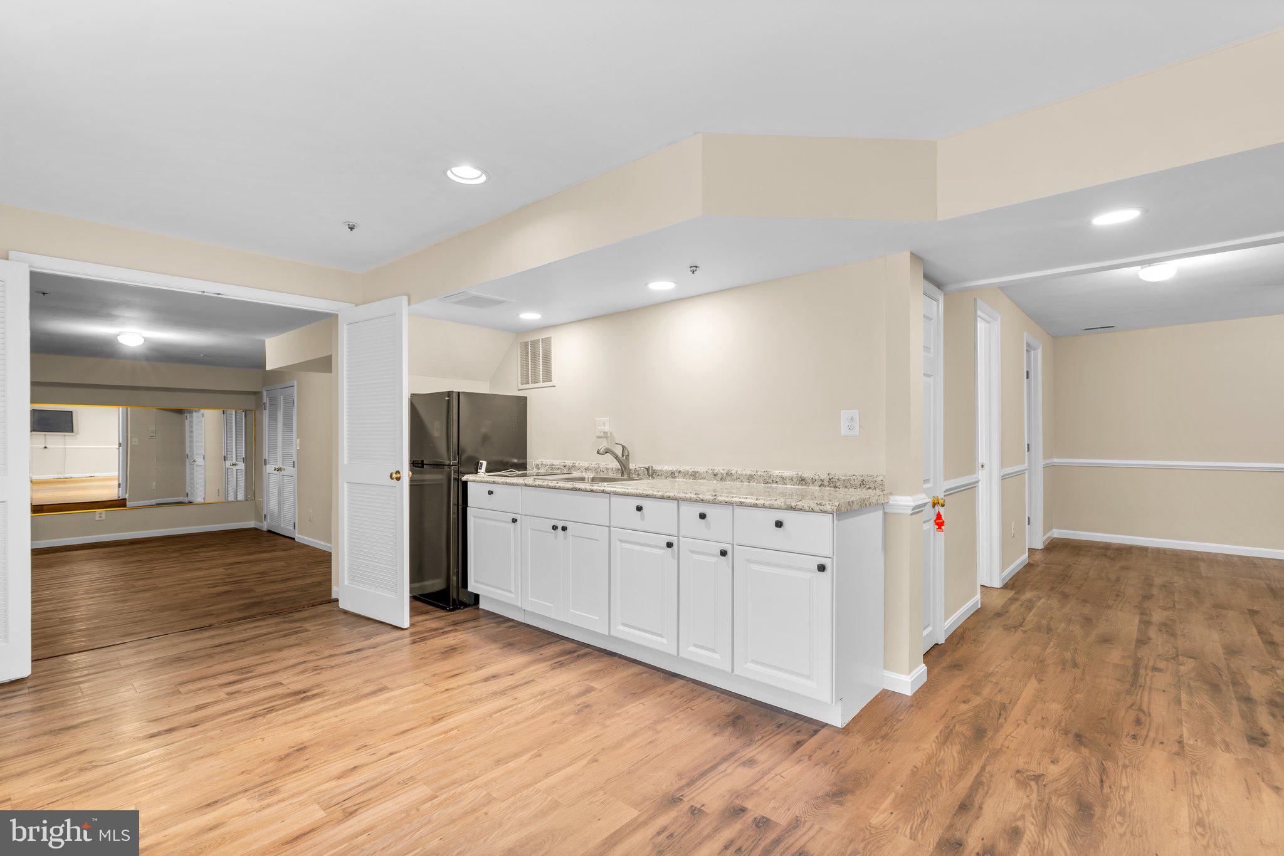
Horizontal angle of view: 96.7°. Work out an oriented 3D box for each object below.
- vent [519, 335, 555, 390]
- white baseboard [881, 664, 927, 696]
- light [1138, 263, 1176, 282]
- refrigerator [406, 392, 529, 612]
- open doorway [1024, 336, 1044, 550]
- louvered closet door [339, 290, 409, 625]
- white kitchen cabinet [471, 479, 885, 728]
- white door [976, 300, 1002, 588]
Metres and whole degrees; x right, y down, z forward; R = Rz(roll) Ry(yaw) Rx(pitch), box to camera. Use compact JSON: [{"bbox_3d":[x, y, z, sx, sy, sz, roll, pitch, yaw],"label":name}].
[{"bbox_3d":[-0.828,-0.503,4.375,0.465,0.400,0.025,-1,-1,40],"label":"vent"},{"bbox_3d":[1.259,1.185,2.729,0.135,0.088,0.220,-1,-1,41],"label":"white baseboard"},{"bbox_3d":[3.309,-1.009,3.677,0.195,0.105,0.195,-1,-1,41],"label":"light"},{"bbox_3d":[-1.319,0.504,4.306,0.588,1.490,0.670,-1,-1,40],"label":"refrigerator"},{"bbox_3d":[3.793,0.196,5.611,0.130,2.110,0.950,-1,-1,42],"label":"open doorway"},{"bbox_3d":[-1.760,0.223,3.738,0.725,2.020,0.036,0,-1,33],"label":"louvered closet door"},{"bbox_3d":[-0.023,0.797,3.313,2.550,0.880,0.600,-1,-1,40],"label":"white kitchen cabinet"},{"bbox_3d":[2.479,0.185,4.178,0.130,2.110,0.800,-1,-1,42],"label":"white door"}]

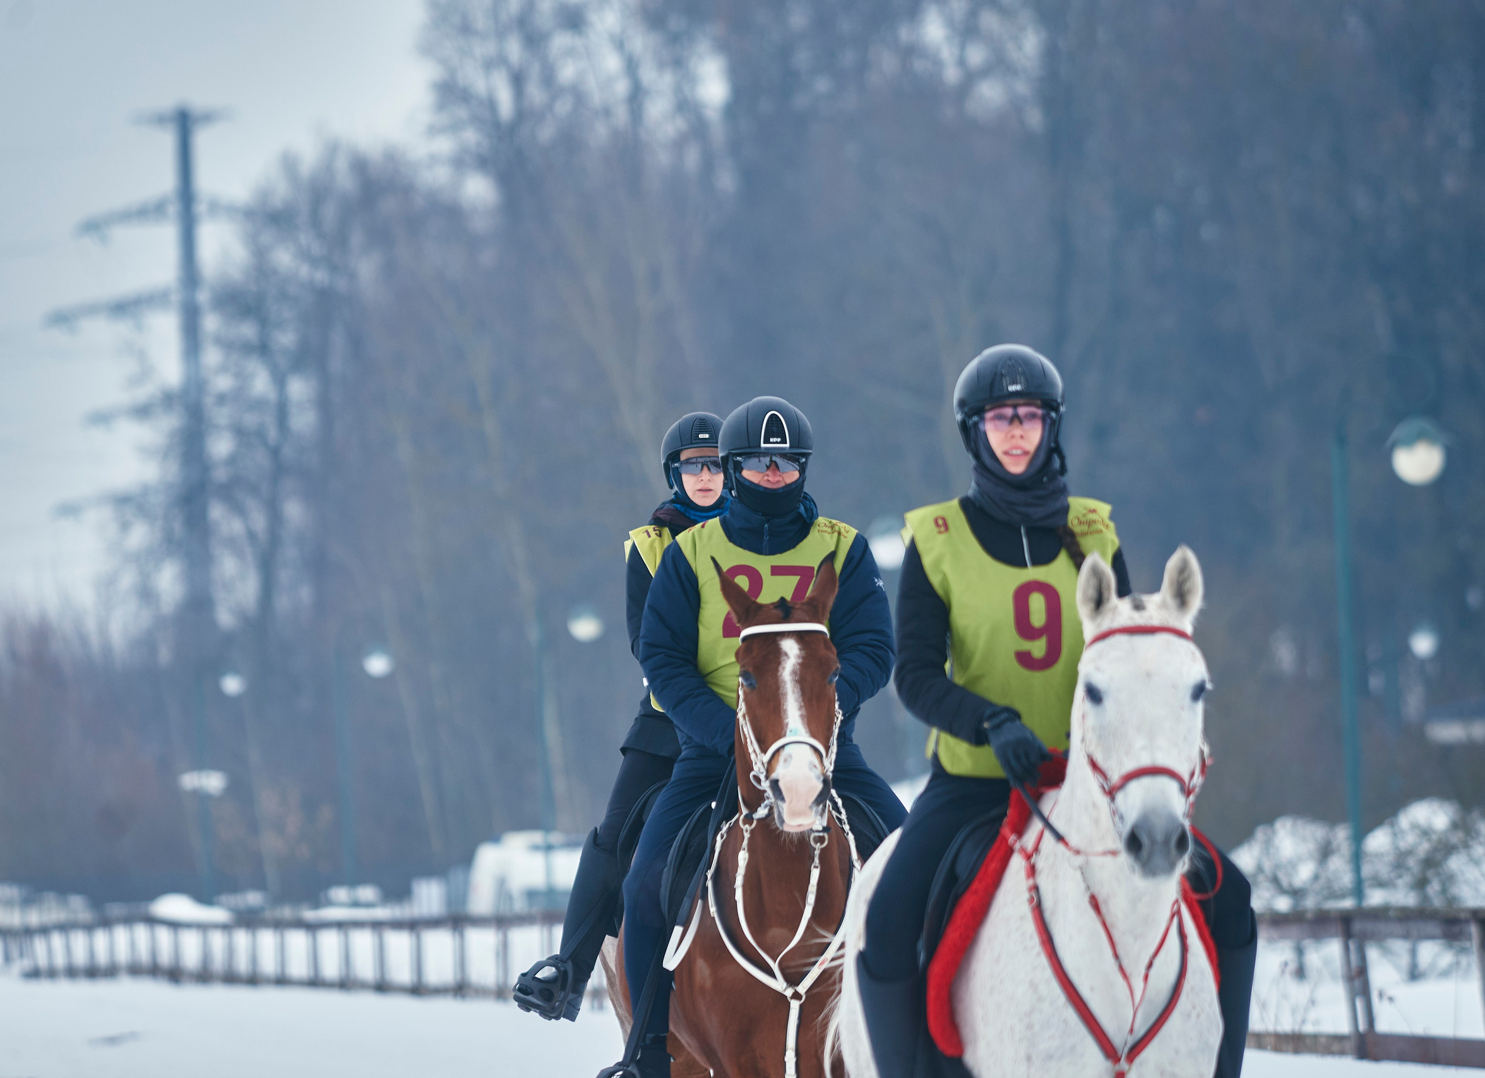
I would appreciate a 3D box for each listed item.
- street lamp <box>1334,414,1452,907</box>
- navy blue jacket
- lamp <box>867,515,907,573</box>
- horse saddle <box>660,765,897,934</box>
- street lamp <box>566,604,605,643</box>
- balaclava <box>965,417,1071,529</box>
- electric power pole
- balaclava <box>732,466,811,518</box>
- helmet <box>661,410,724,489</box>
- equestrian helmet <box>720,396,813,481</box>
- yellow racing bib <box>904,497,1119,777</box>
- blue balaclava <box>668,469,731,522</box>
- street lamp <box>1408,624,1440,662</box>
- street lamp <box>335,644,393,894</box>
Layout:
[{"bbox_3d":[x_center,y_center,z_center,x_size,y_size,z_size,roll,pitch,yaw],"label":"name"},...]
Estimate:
[{"bbox_3d":[4.933,1.153,67.000,0.910,4.200,0.530,-2,-2,-9],"label":"street lamp"},{"bbox_3d":[0.057,0.203,20.800,0.590,0.610,0.460,-2,-2,-3],"label":"navy blue jacket"},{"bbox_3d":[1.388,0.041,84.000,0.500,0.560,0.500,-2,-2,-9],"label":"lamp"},{"bbox_3d":[0.083,0.715,20.800,0.540,0.430,0.550,-2,-2,-5],"label":"horse saddle"},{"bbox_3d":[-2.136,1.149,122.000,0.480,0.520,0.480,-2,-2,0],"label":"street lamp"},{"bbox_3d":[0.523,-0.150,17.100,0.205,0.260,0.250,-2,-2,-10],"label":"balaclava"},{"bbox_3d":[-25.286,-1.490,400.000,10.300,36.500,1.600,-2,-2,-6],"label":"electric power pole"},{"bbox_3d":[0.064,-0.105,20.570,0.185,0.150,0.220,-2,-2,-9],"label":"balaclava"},{"bbox_3d":[-0.103,-0.228,23.300,0.216,0.195,0.275,-2,-2,-7],"label":"helmet"},{"bbox_3d":[0.057,-0.230,20.600,0.215,0.195,0.285,-2,-2,-9],"label":"equestrian helmet"},{"bbox_3d":[0.537,0.194,17.800,0.410,0.560,0.270,-2,-2,-13],"label":"yellow racing bib"},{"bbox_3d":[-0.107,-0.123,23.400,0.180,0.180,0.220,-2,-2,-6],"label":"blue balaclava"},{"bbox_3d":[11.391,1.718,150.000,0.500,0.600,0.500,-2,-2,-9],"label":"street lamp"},{"bbox_3d":[-6.109,4.162,147.000,0.980,5.000,0.450,-2,-2,3],"label":"street lamp"}]

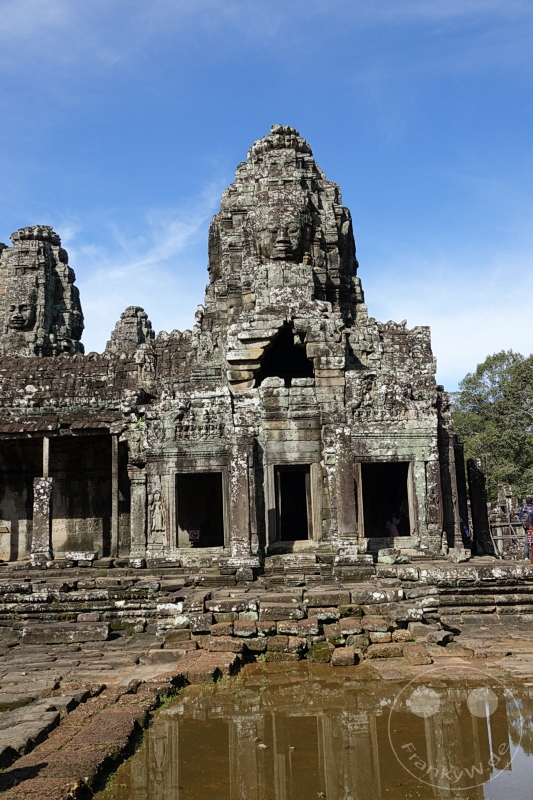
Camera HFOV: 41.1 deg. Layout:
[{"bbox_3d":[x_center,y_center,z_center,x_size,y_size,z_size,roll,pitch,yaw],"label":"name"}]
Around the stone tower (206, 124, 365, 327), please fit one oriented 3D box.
[{"bbox_3d":[0.606,-6.017,24.636,5.256,7.671,5.000,-2,-10,2],"label":"stone tower"}]

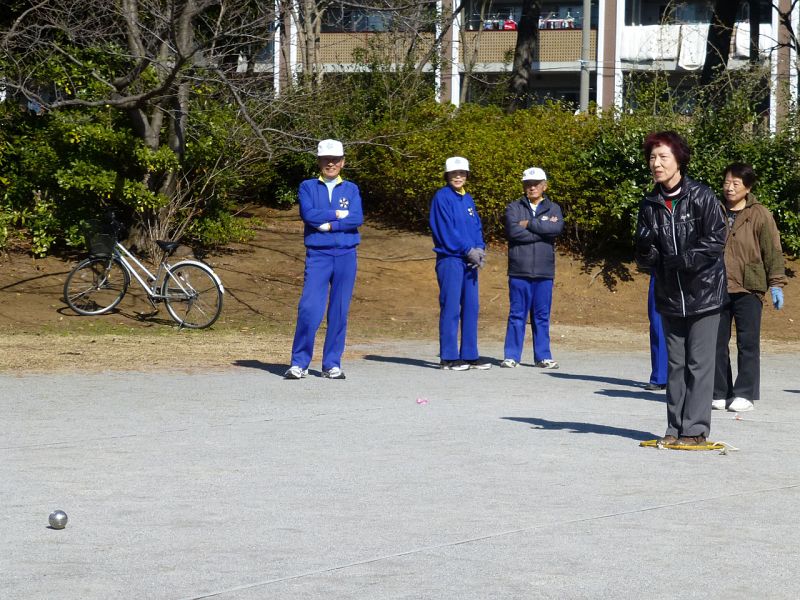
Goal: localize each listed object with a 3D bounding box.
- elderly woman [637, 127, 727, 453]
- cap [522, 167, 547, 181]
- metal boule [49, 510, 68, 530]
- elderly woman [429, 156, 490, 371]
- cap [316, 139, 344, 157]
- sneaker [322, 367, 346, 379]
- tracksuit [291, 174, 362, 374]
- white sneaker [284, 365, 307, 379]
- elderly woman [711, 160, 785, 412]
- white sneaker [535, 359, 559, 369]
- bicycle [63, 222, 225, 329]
[{"bbox_3d":[1.420,-0.063,11.850,0.500,1.560,0.460,1,3,36],"label":"elderly woman"},{"bbox_3d":[1.053,-0.988,18.450,0.175,0.125,0.260,1,2,20],"label":"cap"},{"bbox_3d":[-1.306,0.841,9.020,0.073,0.073,0.073,0,2,0],"label":"metal boule"},{"bbox_3d":[0.456,-0.281,17.900,0.480,1.585,0.380,-2,3,-36],"label":"elderly woman"},{"bbox_3d":[-0.498,-1.094,16.950,0.185,0.130,0.260,0,2,-3],"label":"cap"},{"bbox_3d":[-0.482,0.523,17.150,0.105,0.105,0.275,-1,2,-30],"label":"sneaker"},{"bbox_3d":[-0.524,-0.181,17.050,0.510,1.400,0.340,0,2,-2],"label":"tracksuit"},{"bbox_3d":[-0.751,0.518,17.150,0.105,0.105,0.275,1,2,28],"label":"white sneaker"},{"bbox_3d":[2.140,-0.084,14.600,0.530,1.520,0.380,1,2,27],"label":"elderly woman"},{"bbox_3d":[1.153,0.498,18.550,0.100,0.100,0.260,-2,3,-42],"label":"white sneaker"},{"bbox_3d":[-2.645,-0.259,24.400,1.780,1.020,0.560,6,7,27],"label":"bicycle"}]

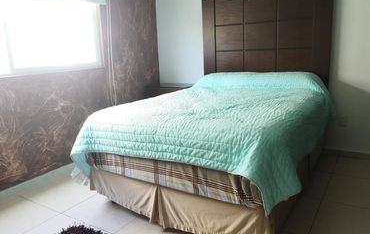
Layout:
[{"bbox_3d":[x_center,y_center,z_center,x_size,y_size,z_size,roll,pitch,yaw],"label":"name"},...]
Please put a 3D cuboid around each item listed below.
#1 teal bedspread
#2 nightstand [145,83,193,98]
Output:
[{"bbox_3d":[0.285,-0.013,2.615,1.679,0.644,1.886,6,15,33],"label":"teal bedspread"},{"bbox_3d":[-0.189,-0.048,3.945,0.598,0.676,0.408,6,15,33],"label":"nightstand"}]

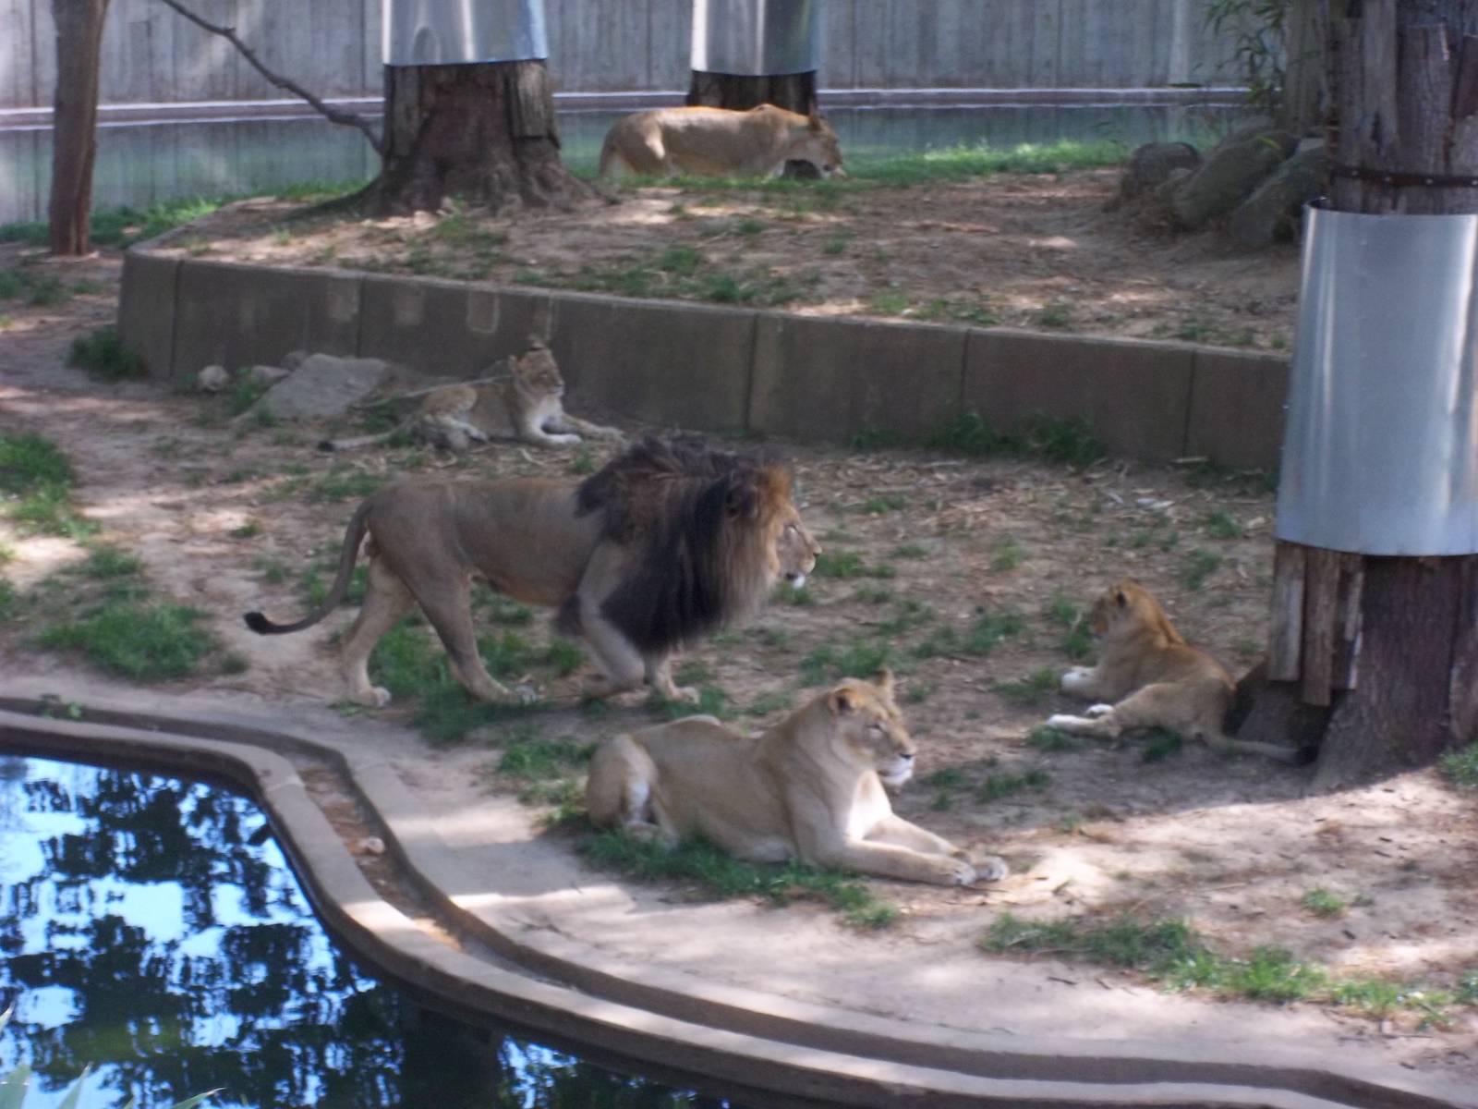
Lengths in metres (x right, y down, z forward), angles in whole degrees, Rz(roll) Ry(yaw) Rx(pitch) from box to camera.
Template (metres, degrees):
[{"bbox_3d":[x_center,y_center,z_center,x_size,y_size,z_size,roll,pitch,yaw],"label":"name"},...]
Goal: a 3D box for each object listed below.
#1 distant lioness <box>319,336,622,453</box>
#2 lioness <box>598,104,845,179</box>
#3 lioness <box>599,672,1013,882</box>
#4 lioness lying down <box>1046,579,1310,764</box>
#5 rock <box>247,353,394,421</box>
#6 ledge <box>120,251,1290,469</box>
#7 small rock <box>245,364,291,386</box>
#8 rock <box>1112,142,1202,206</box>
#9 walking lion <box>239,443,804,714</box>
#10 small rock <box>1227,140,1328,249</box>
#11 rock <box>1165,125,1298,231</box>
[{"bbox_3d":[-1.560,-0.953,26.913,1.720,0.600,0.580,2,11,10],"label":"distant lioness"},{"bbox_3d":[-0.120,-2.627,31.070,1.650,0.760,0.420,0,11,0],"label":"lioness"},{"bbox_3d":[0.195,0.706,15.985,1.400,0.670,0.500,5,12,24],"label":"lioness"},{"bbox_3d":[1.666,0.414,17.527,1.050,0.480,0.550,9,15,39],"label":"lioness lying down"},{"bbox_3d":[-2.540,-1.054,28.217,0.880,0.300,0.720,0,11,0],"label":"rock"},{"bbox_3d":[-0.300,-1.191,27.852,8.350,0.710,0.350,6,13,29],"label":"ledge"},{"bbox_3d":[-2.970,-1.161,29.215,0.300,0.130,0.200,0,11,0],"label":"small rock"},{"bbox_3d":[2.670,-2.420,29.378,0.550,0.400,0.450,0,11,0],"label":"rock"},{"bbox_3d":[-0.831,0.054,18.282,2.280,1.050,0.500,0,11,0],"label":"walking lion"},{"bbox_3d":[3.067,-2.066,26.034,0.660,0.570,0.550,0,11,0],"label":"small rock"},{"bbox_3d":[2.857,-2.199,26.697,0.770,0.570,0.550,0,11,0],"label":"rock"}]

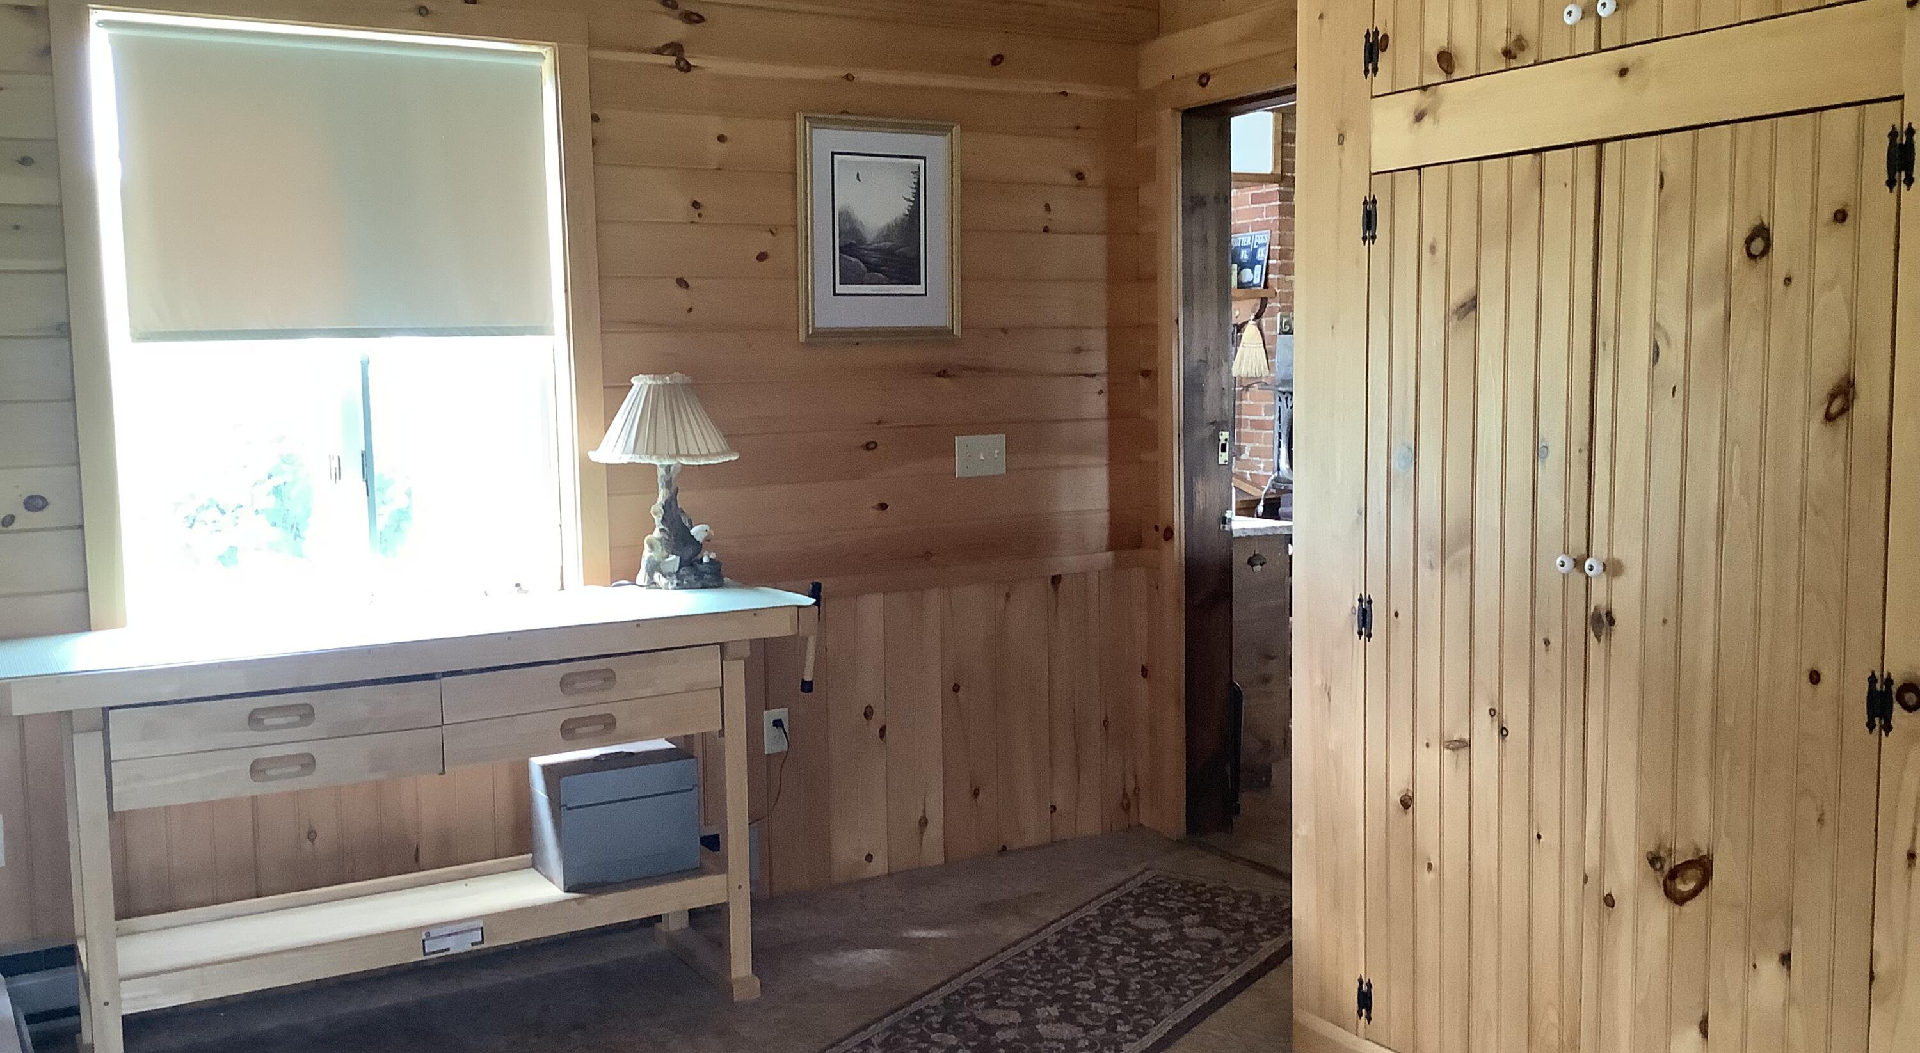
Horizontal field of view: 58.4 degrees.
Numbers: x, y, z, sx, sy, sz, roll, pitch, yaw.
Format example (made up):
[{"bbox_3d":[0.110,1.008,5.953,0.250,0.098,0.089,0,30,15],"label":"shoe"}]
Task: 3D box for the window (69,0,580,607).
[{"bbox_3d":[-1.409,-0.463,3.979,1.015,1.344,0.120,-4,6,-30],"label":"window"}]

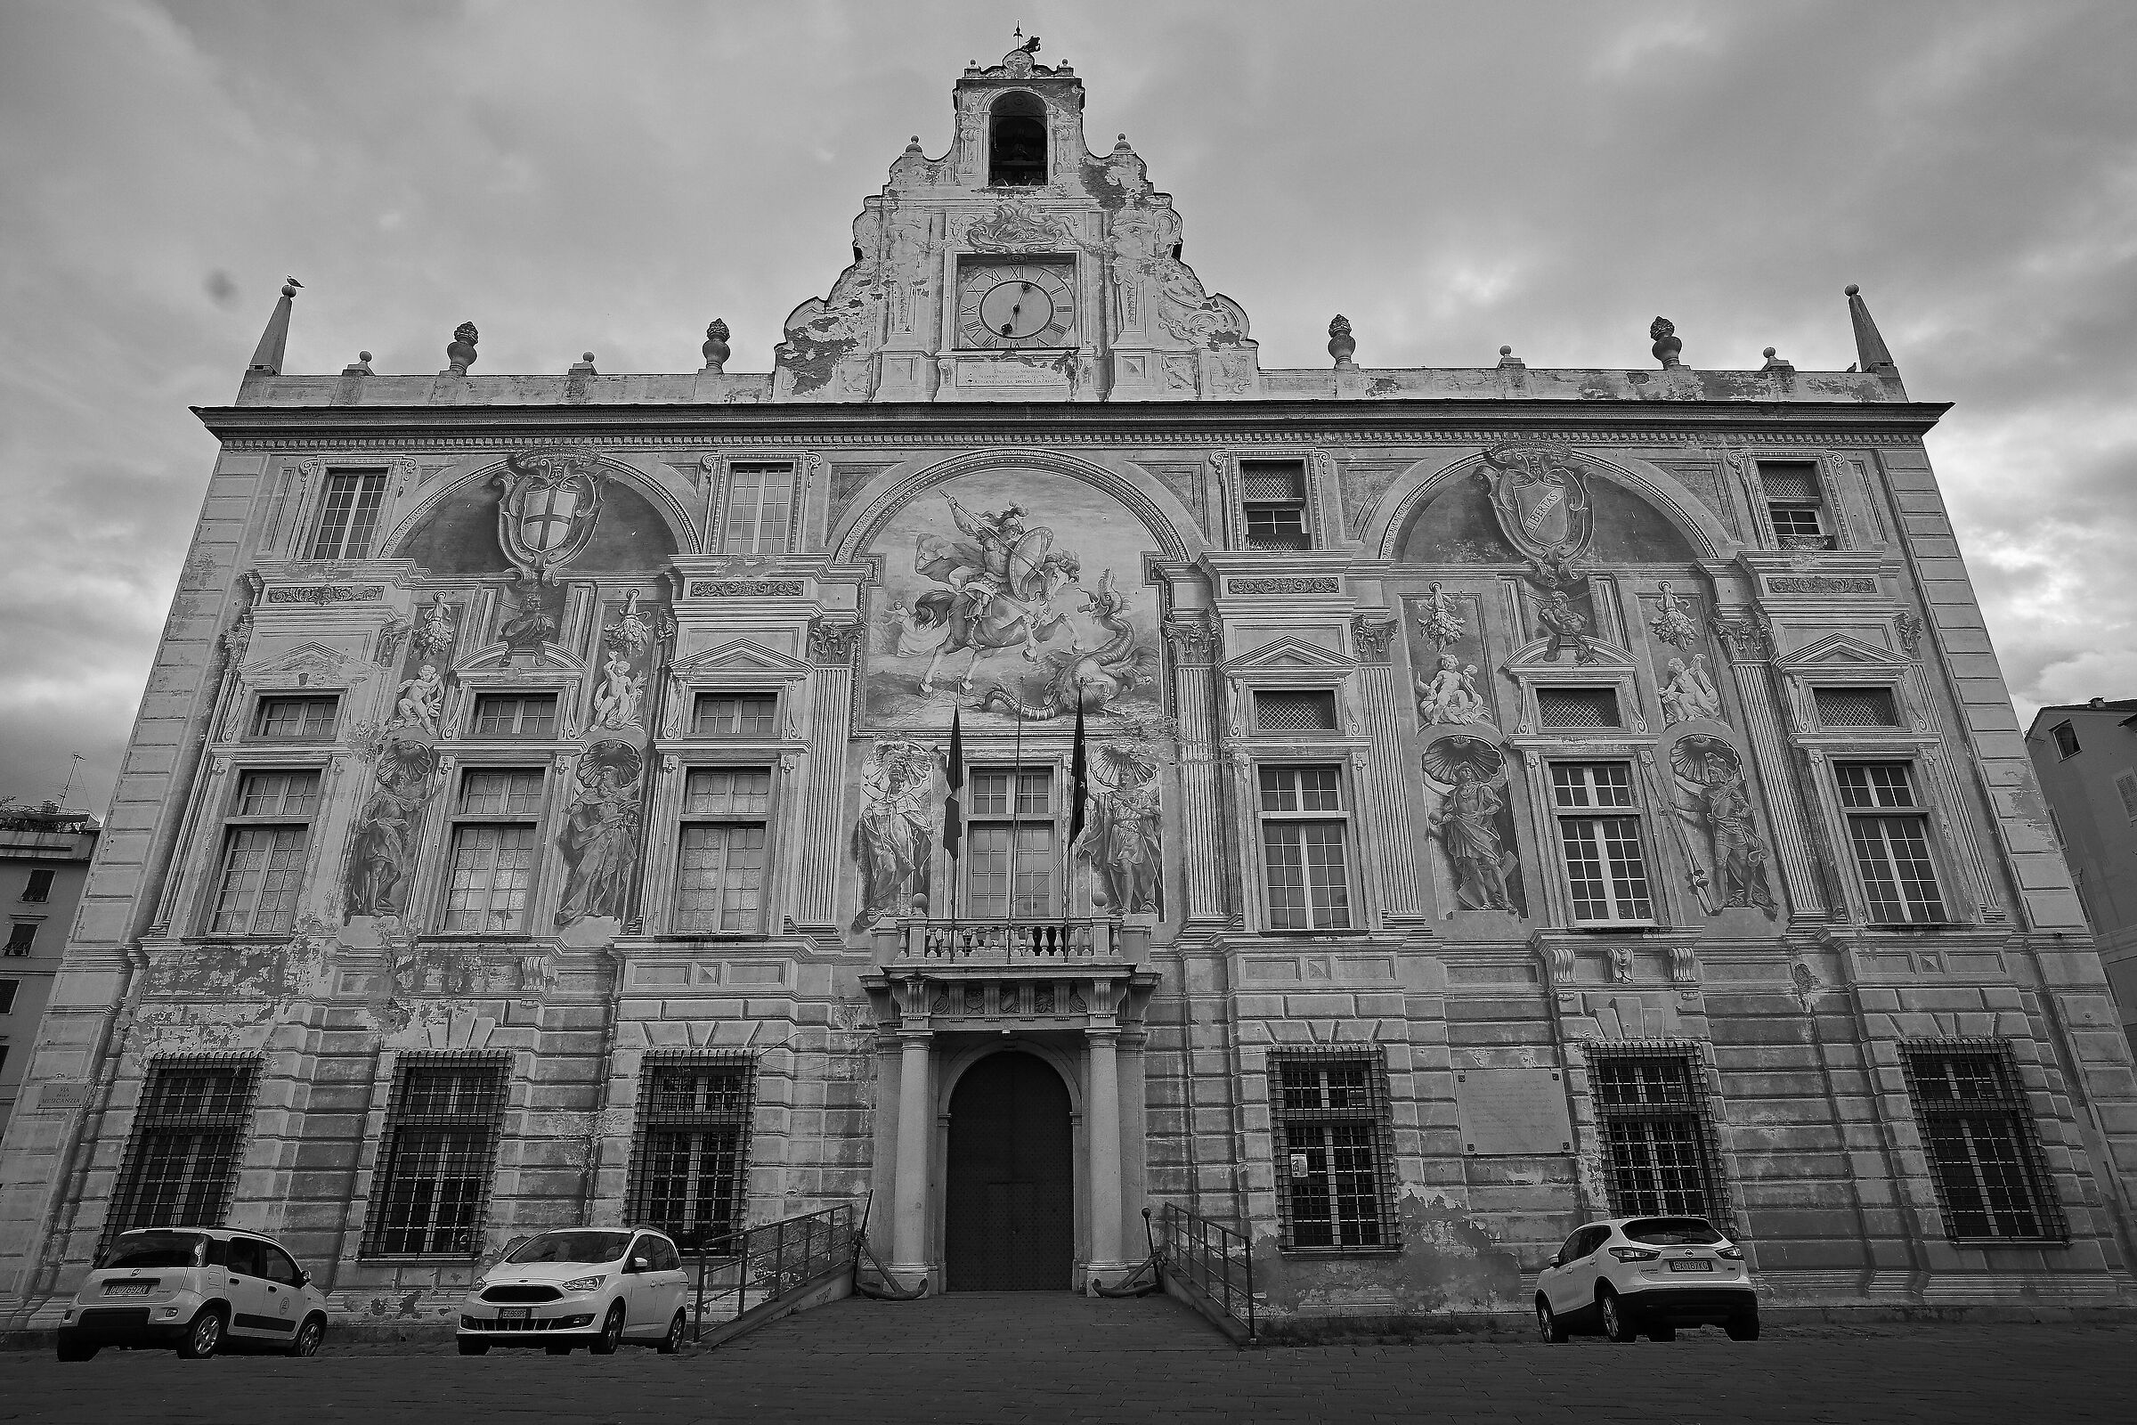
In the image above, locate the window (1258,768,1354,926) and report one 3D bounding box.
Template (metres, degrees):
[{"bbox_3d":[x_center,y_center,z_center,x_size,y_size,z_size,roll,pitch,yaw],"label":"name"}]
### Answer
[{"bbox_3d":[4.831,2.760,23.102,1.681,3.440,0.250,0,-21,0],"label":"window"}]

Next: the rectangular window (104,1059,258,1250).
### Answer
[{"bbox_3d":[-16.995,8.510,21.688,2.238,3.602,0.300,0,-21,-1],"label":"rectangular window"}]

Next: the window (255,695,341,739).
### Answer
[{"bbox_3d":[-14.602,0.120,21.415,1.502,0.896,0.250,0,-21,0],"label":"window"}]

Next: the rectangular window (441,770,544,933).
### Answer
[{"bbox_3d":[-11.689,2.804,22.988,1.590,3.420,0.250,0,-21,0],"label":"rectangular window"}]

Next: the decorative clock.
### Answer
[{"bbox_3d":[-1.355,-10.631,29.301,3.143,2.868,0.300,0,-21,-1],"label":"decorative clock"}]

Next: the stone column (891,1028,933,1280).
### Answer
[{"bbox_3d":[-2.475,7.104,18.010,0.650,3.909,0.650,0,-21,0],"label":"stone column"}]

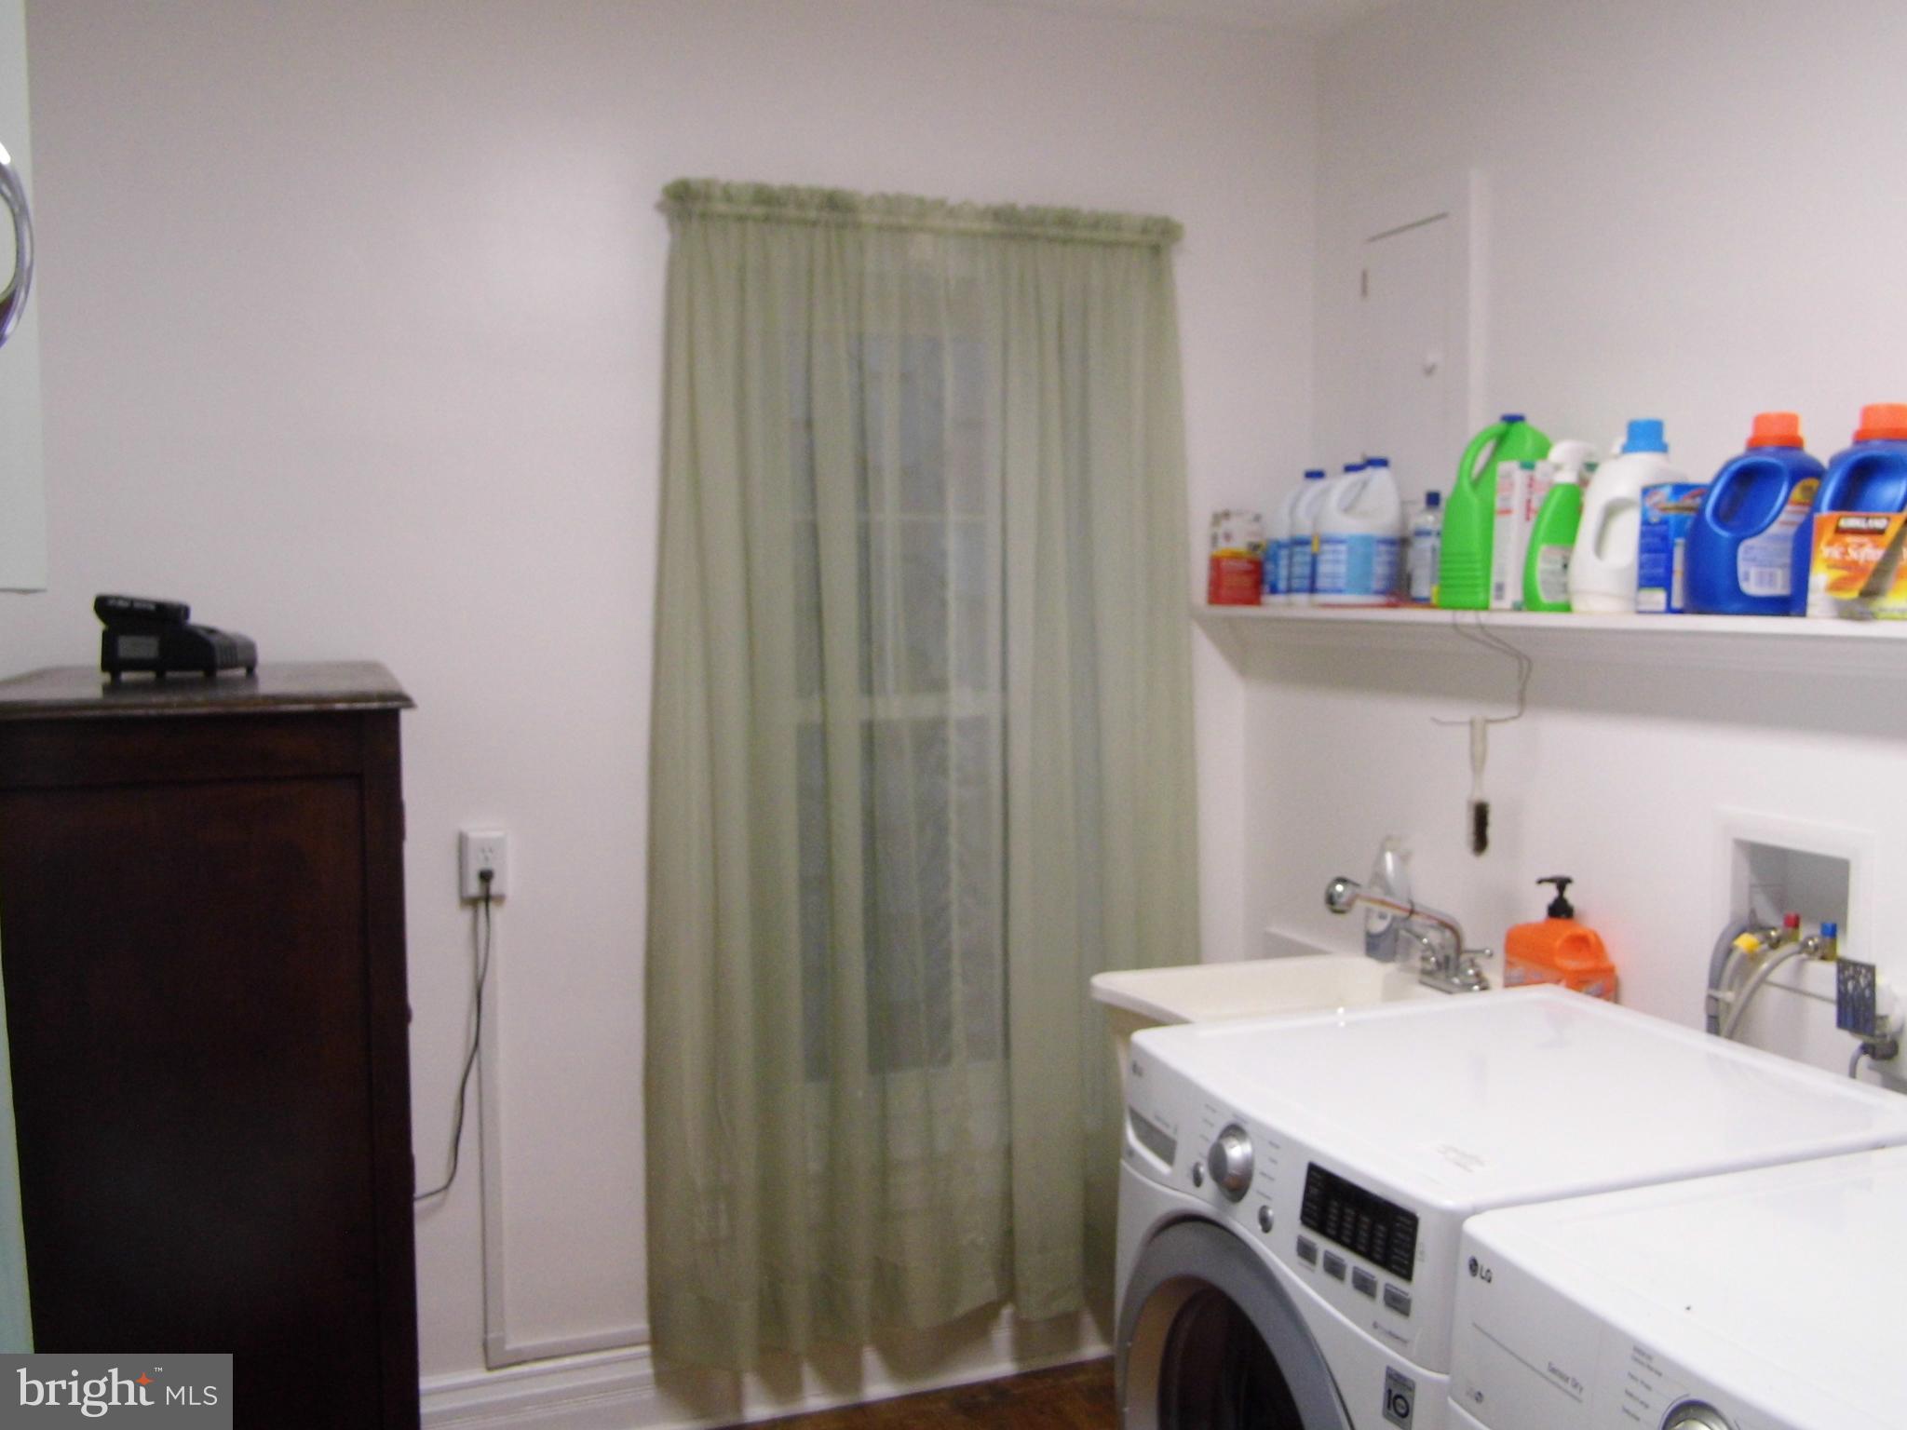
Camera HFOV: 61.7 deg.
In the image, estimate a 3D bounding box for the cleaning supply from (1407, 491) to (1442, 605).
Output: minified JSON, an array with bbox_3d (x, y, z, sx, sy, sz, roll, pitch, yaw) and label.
[{"bbox_3d":[0.813,-0.284,2.709,0.078,0.192,0.065,0,5,3],"label":"cleaning supply"}]

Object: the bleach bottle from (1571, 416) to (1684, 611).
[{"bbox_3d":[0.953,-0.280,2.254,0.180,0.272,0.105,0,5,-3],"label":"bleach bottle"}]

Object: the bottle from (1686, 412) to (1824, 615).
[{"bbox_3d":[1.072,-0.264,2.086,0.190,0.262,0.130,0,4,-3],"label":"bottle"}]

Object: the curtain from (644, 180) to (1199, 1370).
[{"bbox_3d":[-0.024,0.123,3.014,1.120,2.140,0.100,-2,4,-21],"label":"curtain"}]

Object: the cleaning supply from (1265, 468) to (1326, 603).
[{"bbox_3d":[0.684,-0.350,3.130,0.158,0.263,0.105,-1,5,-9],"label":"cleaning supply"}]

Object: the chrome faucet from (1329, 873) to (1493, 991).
[{"bbox_3d":[0.723,0.348,2.602,0.260,0.200,0.190,-2,4,-21],"label":"chrome faucet"}]

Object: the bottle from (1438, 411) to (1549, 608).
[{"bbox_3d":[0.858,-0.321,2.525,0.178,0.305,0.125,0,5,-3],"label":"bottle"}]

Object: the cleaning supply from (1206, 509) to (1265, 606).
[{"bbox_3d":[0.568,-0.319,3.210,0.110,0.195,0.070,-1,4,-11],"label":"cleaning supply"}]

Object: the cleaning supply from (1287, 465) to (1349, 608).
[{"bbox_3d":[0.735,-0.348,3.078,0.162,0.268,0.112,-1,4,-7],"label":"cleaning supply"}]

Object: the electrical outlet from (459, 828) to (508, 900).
[{"bbox_3d":[-0.811,0.258,2.762,0.078,0.120,0.035,-2,5,-20],"label":"electrical outlet"}]

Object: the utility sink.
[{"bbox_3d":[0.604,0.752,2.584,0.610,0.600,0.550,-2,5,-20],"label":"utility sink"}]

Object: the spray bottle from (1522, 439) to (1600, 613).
[{"bbox_3d":[0.939,-0.292,2.470,0.108,0.268,0.065,3,5,38],"label":"spray bottle"}]

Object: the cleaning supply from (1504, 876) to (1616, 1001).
[{"bbox_3d":[0.912,0.348,2.428,0.105,0.240,0.135,-2,4,-21],"label":"cleaning supply"}]

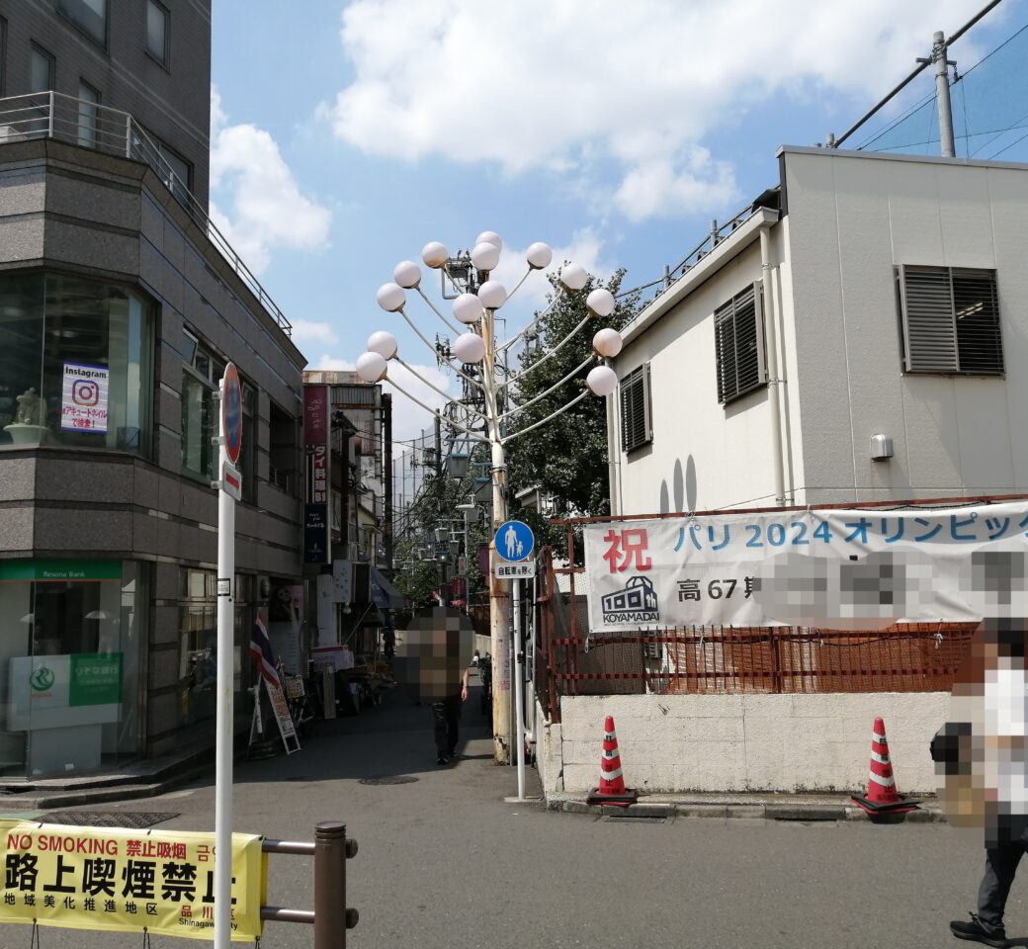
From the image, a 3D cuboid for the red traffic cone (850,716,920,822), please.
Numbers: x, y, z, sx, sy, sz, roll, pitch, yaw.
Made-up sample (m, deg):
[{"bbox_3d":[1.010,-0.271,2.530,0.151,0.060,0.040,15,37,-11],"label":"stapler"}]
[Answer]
[{"bbox_3d":[2.895,2.272,7.771,0.410,0.700,0.410,1,-7,-16],"label":"red traffic cone"}]

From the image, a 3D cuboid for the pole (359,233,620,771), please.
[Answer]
[{"bbox_3d":[-0.253,0.186,10.961,3.000,6.020,2.200,-1,-7,0],"label":"pole"}]

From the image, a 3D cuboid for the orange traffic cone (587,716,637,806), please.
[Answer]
[{"bbox_3d":[0.805,2.374,8.178,0.390,0.690,0.390,-3,-7,11],"label":"orange traffic cone"}]

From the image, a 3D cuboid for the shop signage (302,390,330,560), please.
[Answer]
[{"bbox_3d":[-3.971,-0.020,19.915,0.510,3.630,0.280,-1,-7,-1],"label":"shop signage"}]

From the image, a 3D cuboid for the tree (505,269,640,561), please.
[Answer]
[{"bbox_3d":[1.192,0.120,18.119,2.900,7.840,2.900,-1,-7,0],"label":"tree"}]

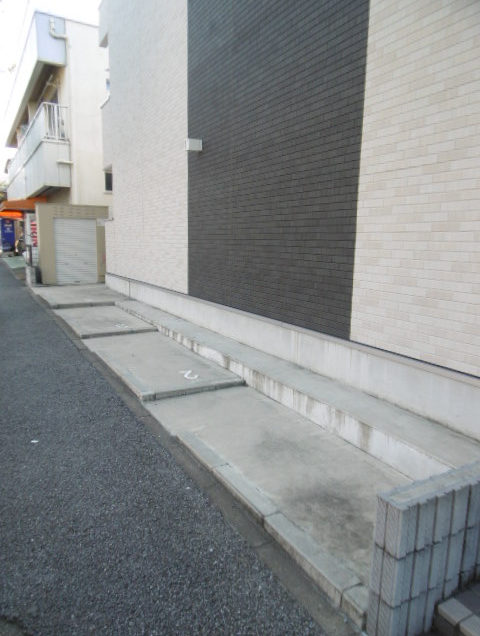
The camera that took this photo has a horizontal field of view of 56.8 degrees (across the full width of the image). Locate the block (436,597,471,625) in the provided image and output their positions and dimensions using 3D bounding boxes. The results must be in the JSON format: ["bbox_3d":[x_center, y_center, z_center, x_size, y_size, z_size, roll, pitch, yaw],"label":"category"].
[{"bbox_3d":[0.853,1.174,1.758,0.092,0.040,0.088,-4,11,-29],"label":"block"}]

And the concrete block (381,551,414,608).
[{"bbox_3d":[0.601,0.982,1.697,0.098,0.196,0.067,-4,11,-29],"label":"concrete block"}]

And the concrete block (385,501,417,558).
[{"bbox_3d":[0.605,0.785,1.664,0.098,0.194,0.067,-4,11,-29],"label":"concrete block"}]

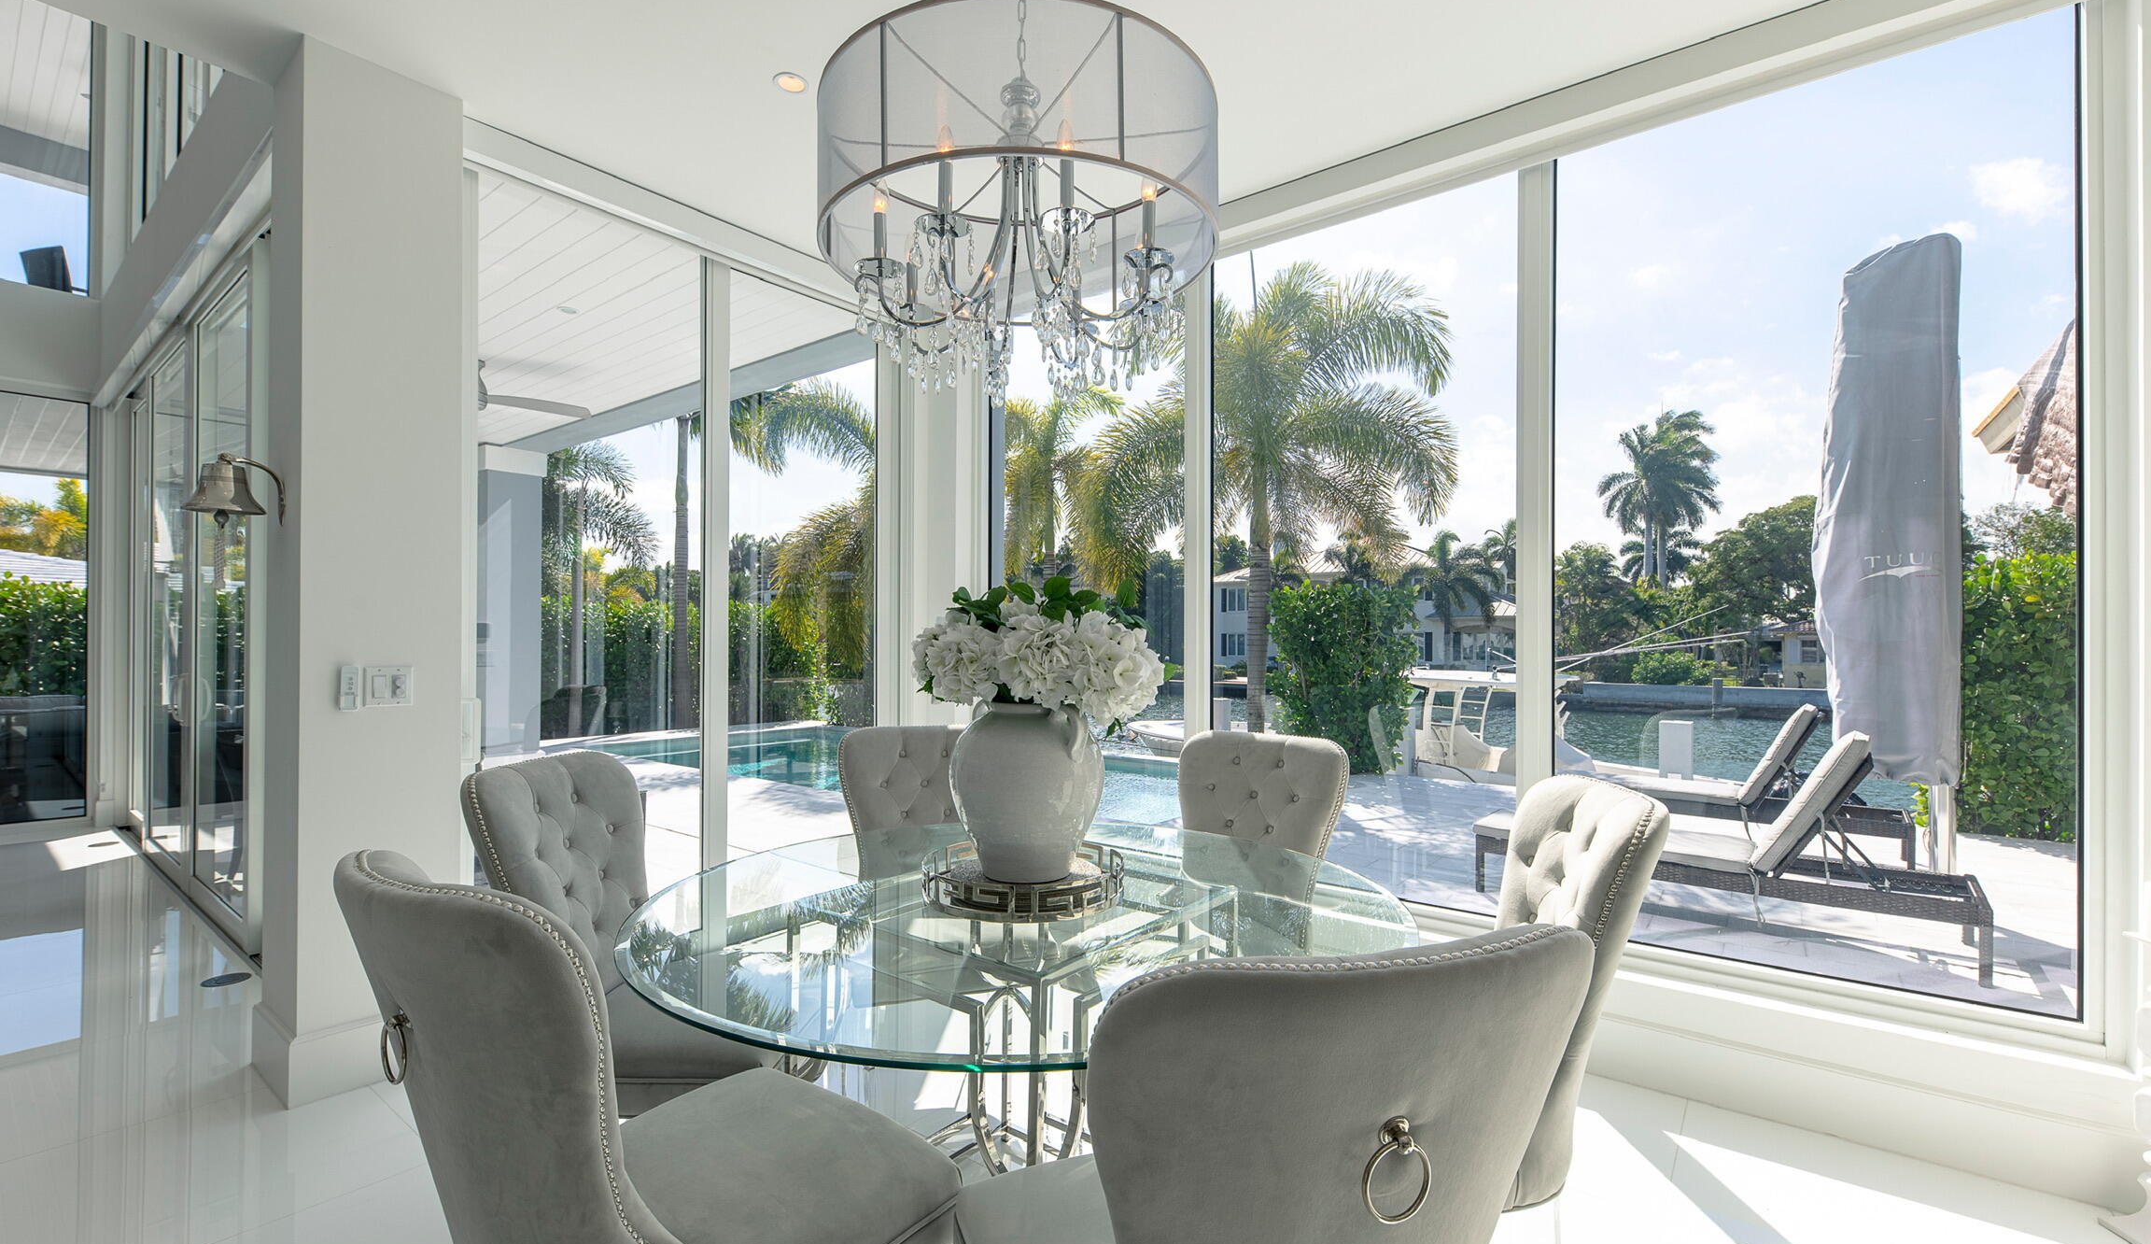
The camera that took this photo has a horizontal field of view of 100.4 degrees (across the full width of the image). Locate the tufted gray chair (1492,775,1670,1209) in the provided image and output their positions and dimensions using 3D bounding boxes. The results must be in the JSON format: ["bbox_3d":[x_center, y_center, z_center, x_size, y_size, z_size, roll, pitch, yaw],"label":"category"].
[{"bbox_3d":[0.723,0.826,1.694,0.650,1.010,0.520,0,-1,-8],"label":"tufted gray chair"}]

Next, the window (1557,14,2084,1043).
[{"bbox_3d":[2.009,-0.278,2.569,1.197,2.530,0.090,-1,-1,39],"label":"window"}]

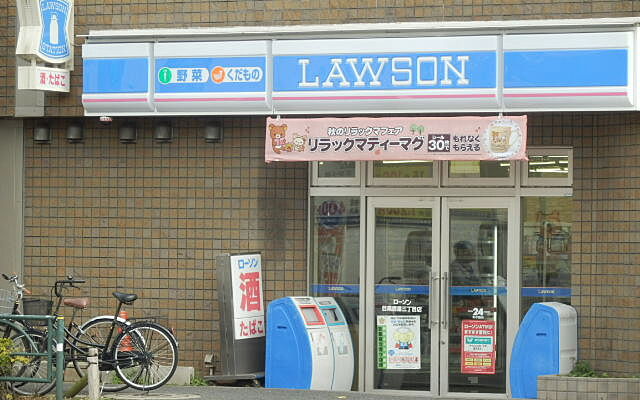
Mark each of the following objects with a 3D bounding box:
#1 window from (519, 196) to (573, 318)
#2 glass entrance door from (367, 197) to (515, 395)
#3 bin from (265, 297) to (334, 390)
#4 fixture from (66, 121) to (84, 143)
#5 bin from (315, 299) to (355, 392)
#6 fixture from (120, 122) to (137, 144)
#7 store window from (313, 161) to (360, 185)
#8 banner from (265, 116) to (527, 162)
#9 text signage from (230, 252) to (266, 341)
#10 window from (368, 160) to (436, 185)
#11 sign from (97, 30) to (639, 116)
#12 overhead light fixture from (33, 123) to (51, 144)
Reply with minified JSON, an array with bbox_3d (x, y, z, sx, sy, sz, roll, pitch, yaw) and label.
[{"bbox_3d":[2.146,0.924,34.697,0.548,1.914,0.081,0,-1,30],"label":"window"},{"bbox_3d":[1.251,0.997,38.123,1.730,2.061,0.090,0,-1,28],"label":"glass entrance door"},{"bbox_3d":[-0.189,1.380,35.338,0.531,0.890,0.432,0,-1,30],"label":"bin"},{"bbox_3d":[-2.631,-0.716,39.396,0.165,0.225,0.175,0,-1,28],"label":"fixture"},{"bbox_3d":[0.002,1.514,38.425,0.570,0.980,0.410,0,-1,30],"label":"bin"},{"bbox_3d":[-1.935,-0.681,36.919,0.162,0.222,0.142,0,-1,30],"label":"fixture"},{"bbox_3d":[0.174,-0.345,38.750,0.599,0.406,0.080,0,-1,28],"label":"store window"},{"bbox_3d":[0.748,-0.612,36.992,2.971,0.447,0.030,0,-1,28],"label":"banner"},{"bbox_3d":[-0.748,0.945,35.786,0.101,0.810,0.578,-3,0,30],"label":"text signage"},{"bbox_3d":[0.805,-0.315,35.484,0.777,0.368,0.081,0,-1,30],"label":"window"},{"bbox_3d":[0.361,-1.272,37.314,6.328,0.812,0.340,0,-1,28],"label":"sign"},{"bbox_3d":[-3.013,-0.719,39.601,0.165,0.225,0.175,0,-1,28],"label":"overhead light fixture"}]

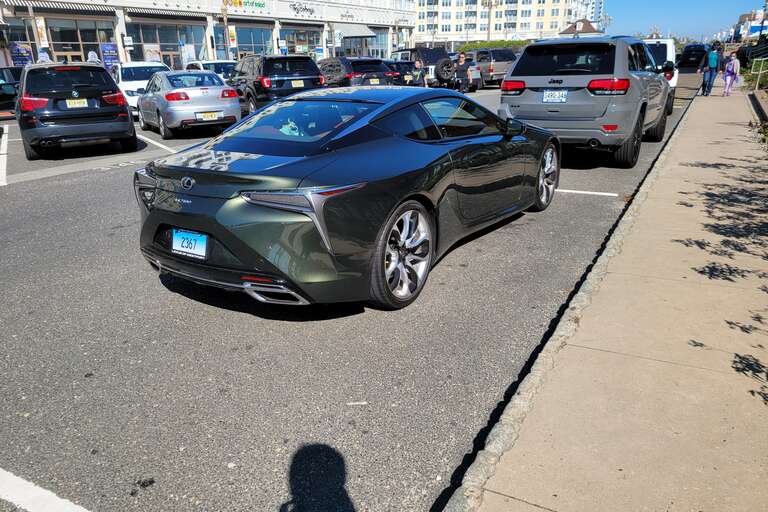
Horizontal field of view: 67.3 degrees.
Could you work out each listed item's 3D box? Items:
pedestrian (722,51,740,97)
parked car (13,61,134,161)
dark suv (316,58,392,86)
[{"bbox_3d":[11.584,-6.042,19.155,0.500,1.420,0.330,13,24,36],"label":"pedestrian"},{"bbox_3d":[-6.422,-3.071,11.761,1.880,1.670,4.650,-12,21,-29],"label":"parked car"},{"bbox_3d":[-1.447,-5.813,19.318,1.900,1.670,4.680,-13,22,-29],"label":"dark suv"}]

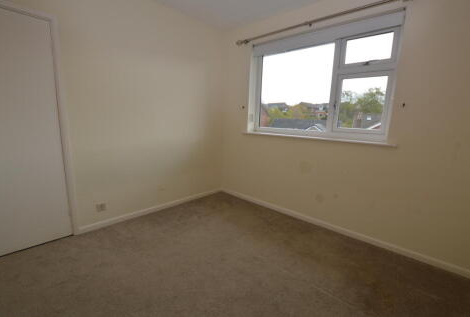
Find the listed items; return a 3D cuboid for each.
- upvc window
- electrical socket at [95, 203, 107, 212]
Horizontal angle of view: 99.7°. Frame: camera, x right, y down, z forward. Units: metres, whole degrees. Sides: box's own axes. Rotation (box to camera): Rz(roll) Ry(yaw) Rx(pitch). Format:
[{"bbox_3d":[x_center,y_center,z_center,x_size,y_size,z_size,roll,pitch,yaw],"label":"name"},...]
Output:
[{"bbox_3d":[0.871,-0.835,2.323,1.604,1.145,0.120,11,13,40],"label":"upvc window"},{"bbox_3d":[-1.383,0.511,2.054,0.020,0.090,0.094,11,13,40],"label":"electrical socket"}]

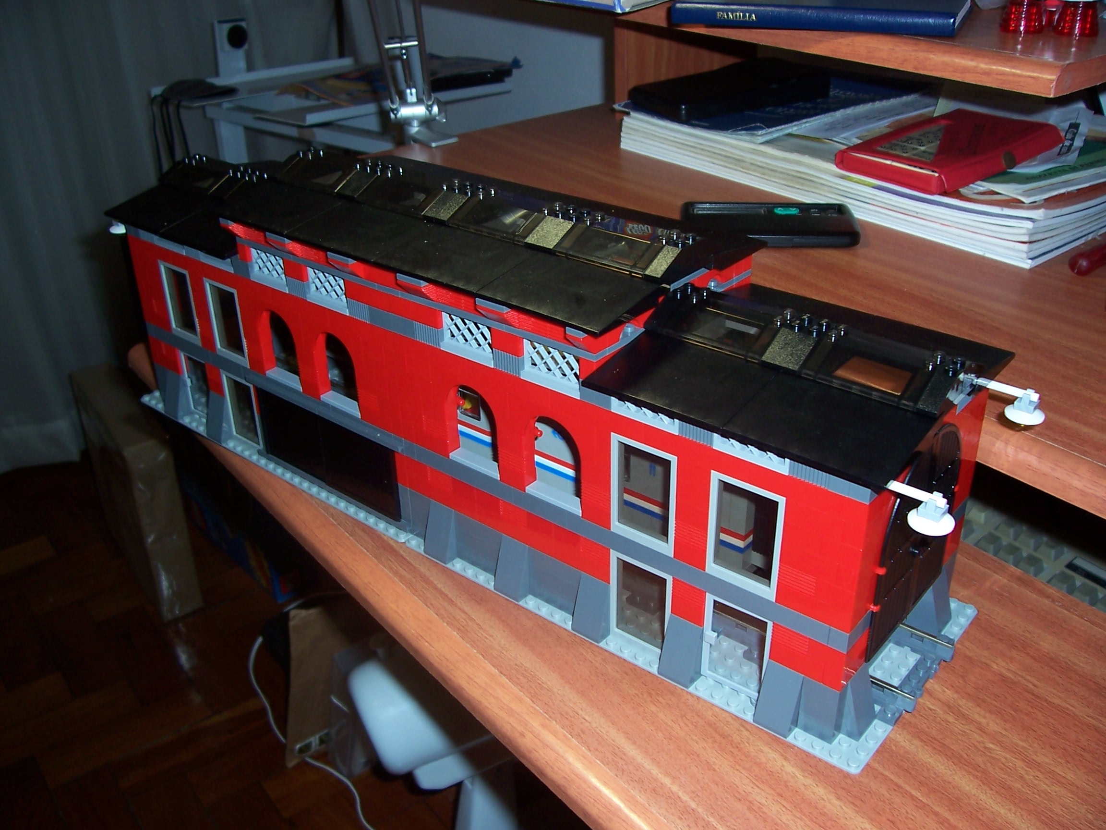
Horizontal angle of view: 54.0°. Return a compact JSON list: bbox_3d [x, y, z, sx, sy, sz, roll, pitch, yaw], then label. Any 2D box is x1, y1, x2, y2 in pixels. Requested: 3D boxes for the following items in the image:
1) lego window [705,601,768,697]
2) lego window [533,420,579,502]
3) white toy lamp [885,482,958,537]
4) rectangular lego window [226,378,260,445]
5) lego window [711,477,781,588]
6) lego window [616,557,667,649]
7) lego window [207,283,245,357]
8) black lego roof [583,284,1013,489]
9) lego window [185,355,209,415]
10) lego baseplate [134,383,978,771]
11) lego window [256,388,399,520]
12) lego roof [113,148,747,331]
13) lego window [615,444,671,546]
[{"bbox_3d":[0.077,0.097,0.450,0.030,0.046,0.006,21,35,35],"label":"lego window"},{"bbox_3d":[0.002,0.019,0.478,0.032,0.043,0.007,21,35,35],"label":"lego window"},{"bbox_3d":[0.125,0.031,0.373,0.028,0.015,0.016,21,35,35],"label":"white toy lamp"},{"bbox_3d":[-0.180,-0.004,0.640,0.029,0.043,0.007,21,36,35],"label":"rectangular lego window"},{"bbox_3d":[0.076,0.046,0.422,0.029,0.043,0.007,21,36,35],"label":"lego window"},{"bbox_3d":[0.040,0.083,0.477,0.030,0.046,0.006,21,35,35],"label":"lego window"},{"bbox_3d":[-0.181,-0.054,0.613,0.029,0.043,0.007,21,36,35],"label":"lego window"},{"bbox_3d":[0.103,-0.026,0.436,0.128,0.024,0.128,21,35,35],"label":"black lego roof"},{"bbox_3d":[-0.217,-0.015,0.668,0.030,0.046,0.006,21,35,35],"label":"lego window"},{"bbox_3d":[-0.037,0.041,0.605,0.512,0.004,0.128,21,36,35],"label":"lego baseplate"},{"bbox_3d":[-0.123,0.019,0.598,0.116,0.046,0.008,21,36,35],"label":"lego window"},{"bbox_3d":[-0.086,-0.107,0.569,0.376,0.045,0.128,21,35,35],"label":"lego roof"},{"bbox_3d":[0.039,0.031,0.450,0.029,0.043,0.007,21,36,35],"label":"lego window"}]

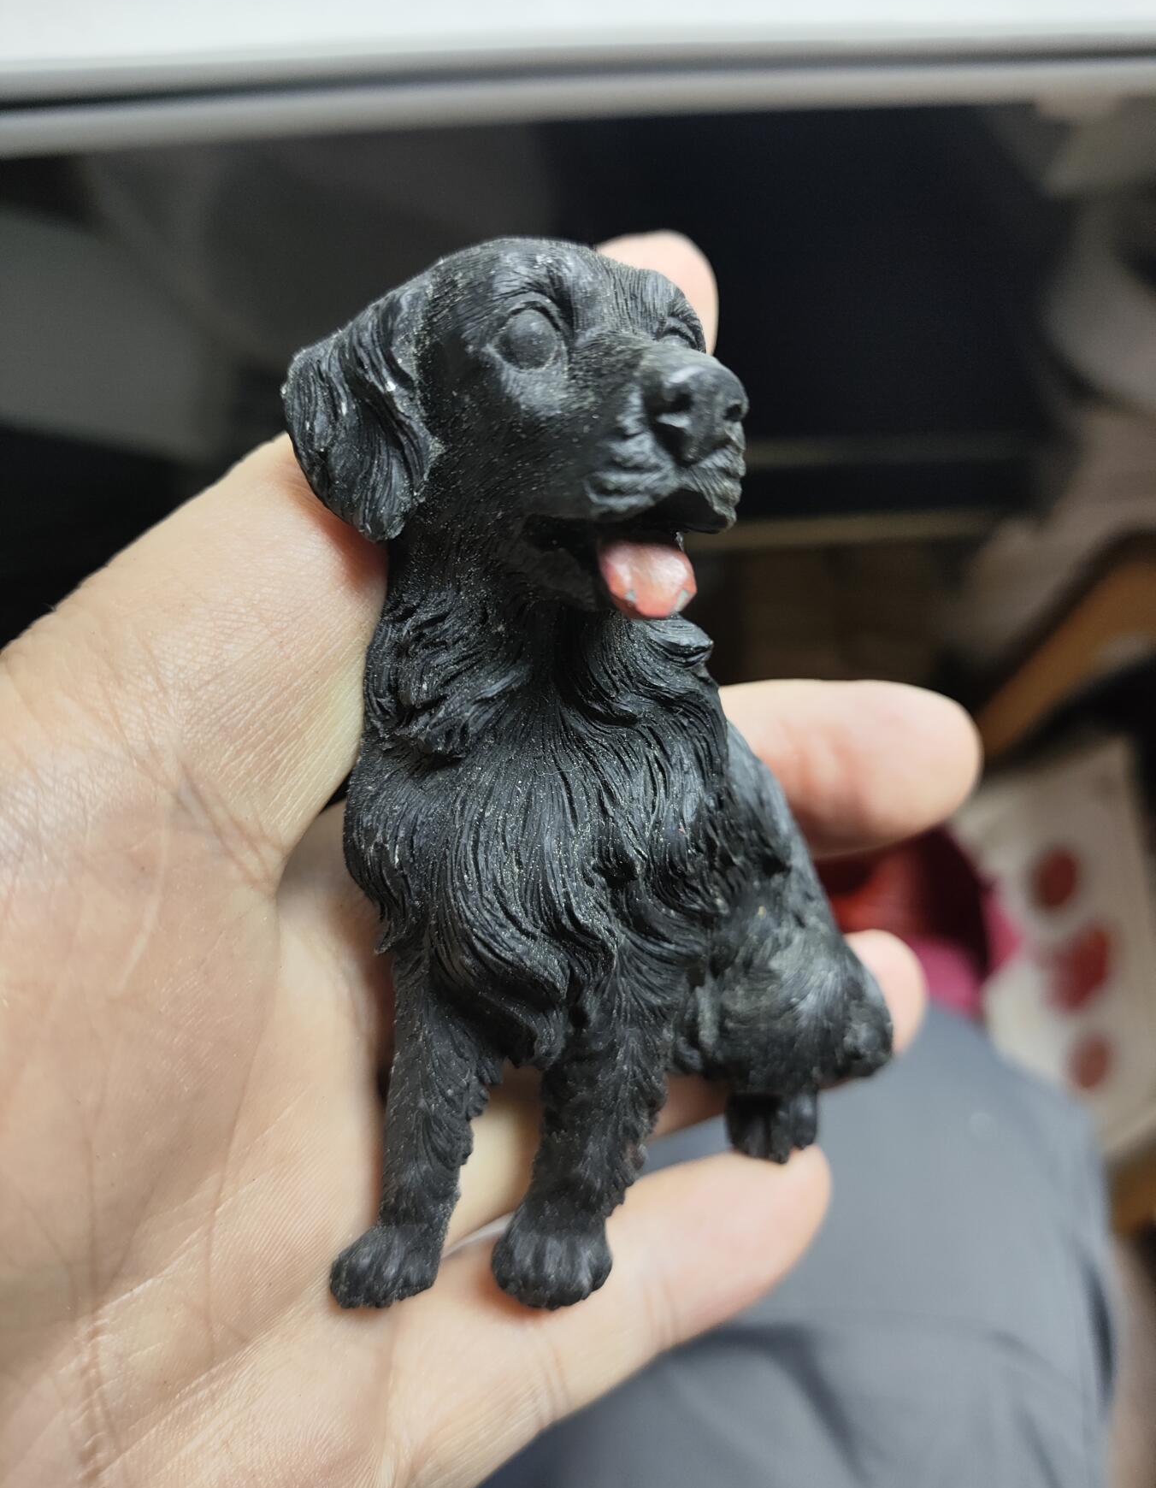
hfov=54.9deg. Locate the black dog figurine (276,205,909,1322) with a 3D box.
[{"bbox_3d":[0.001,-0.001,0.116,0.054,0.100,0.053,2,6,26],"label":"black dog figurine"}]

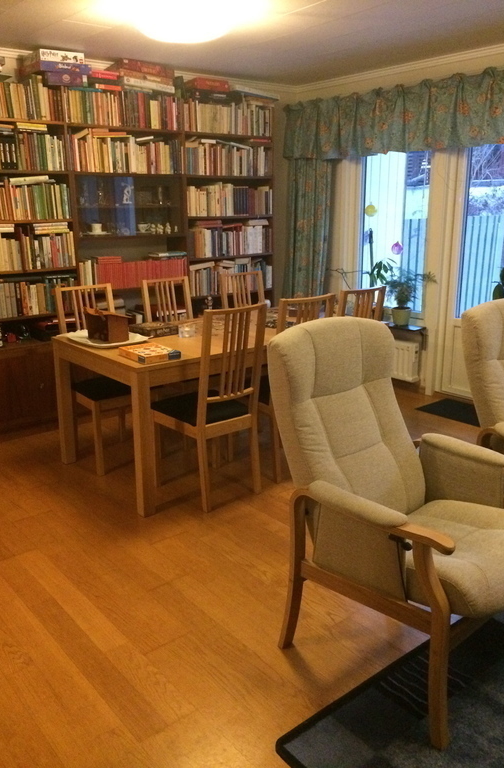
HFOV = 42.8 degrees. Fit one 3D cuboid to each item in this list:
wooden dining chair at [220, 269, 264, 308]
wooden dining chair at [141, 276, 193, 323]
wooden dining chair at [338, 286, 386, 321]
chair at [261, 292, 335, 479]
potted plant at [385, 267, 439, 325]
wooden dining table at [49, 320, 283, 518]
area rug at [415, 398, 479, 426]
[{"bbox_3d":[0.099,-0.257,4.555,0.430,1.000,0.530,-12,19,-38],"label":"wooden dining chair"},{"bbox_3d":[-0.395,-0.154,4.178,0.430,1.000,0.530,-13,20,-40],"label":"wooden dining chair"},{"bbox_3d":[0.480,-0.117,4.037,0.430,1.000,0.530,-12,19,-38],"label":"wooden dining chair"},{"bbox_3d":[0.127,-0.014,3.659,0.430,1.000,0.530,-12,19,-38],"label":"chair"},{"bbox_3d":[1.244,-0.705,5.316,0.350,0.465,0.380,-13,20,-39],"label":"potted plant"},{"bbox_3d":[-0.152,0.047,3.937,1.770,0.750,0.940,-13,20,-39],"label":"wooden dining table"},{"bbox_3d":[1.609,0.217,4.706,0.430,0.012,0.690,-13,20,-39],"label":"area rug"}]

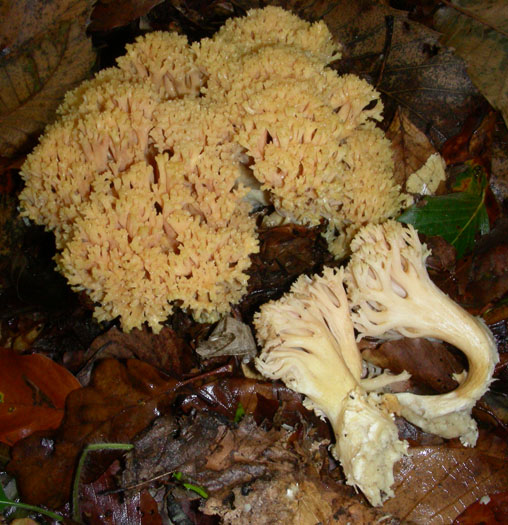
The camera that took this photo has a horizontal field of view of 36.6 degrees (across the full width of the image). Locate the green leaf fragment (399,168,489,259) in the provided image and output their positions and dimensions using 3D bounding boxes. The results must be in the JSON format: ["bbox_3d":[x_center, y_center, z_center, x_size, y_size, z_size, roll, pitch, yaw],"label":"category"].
[{"bbox_3d":[0.117,-0.035,0.445,0.047,0.014,0.068,27,62,16],"label":"green leaf fragment"}]

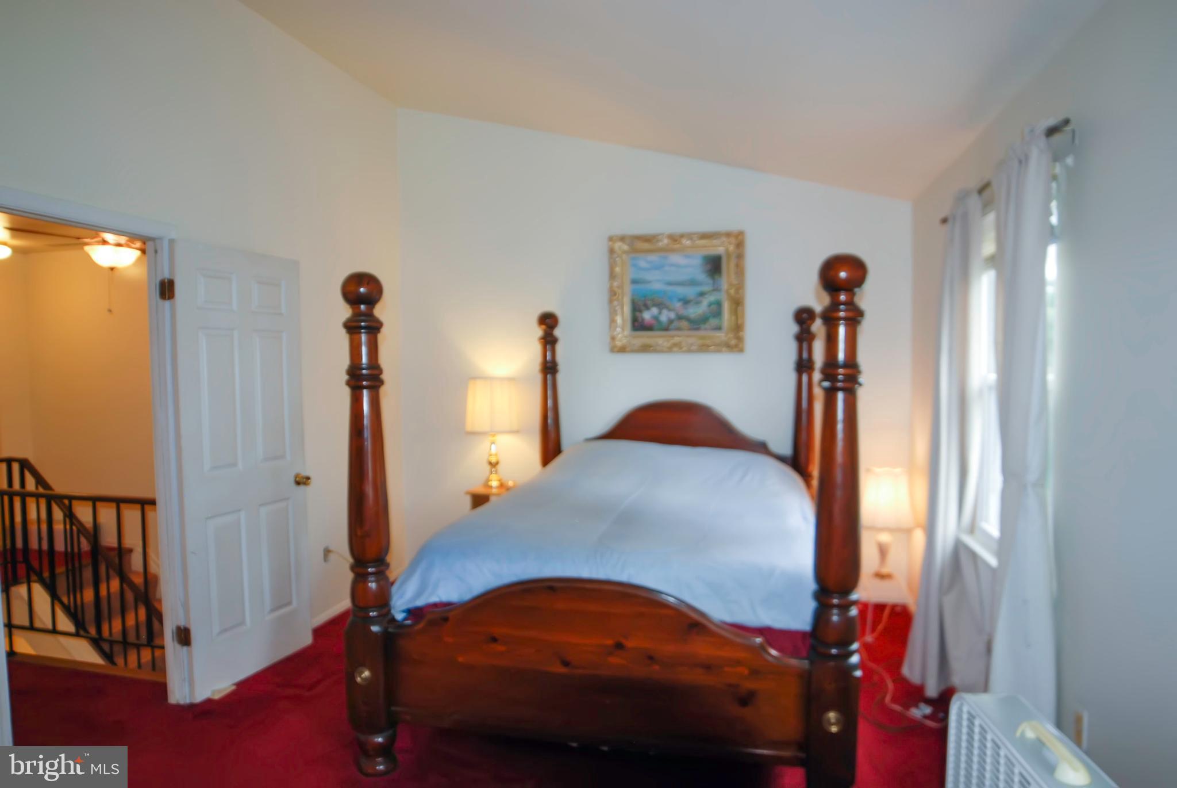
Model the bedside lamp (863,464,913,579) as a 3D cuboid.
[{"bbox_3d":[1.730,0.747,3.975,0.275,0.610,0.275,0,3,15],"label":"bedside lamp"}]

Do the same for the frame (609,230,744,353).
[{"bbox_3d":[0.564,-0.651,4.434,0.853,0.765,0.060,0,3,15],"label":"frame"}]

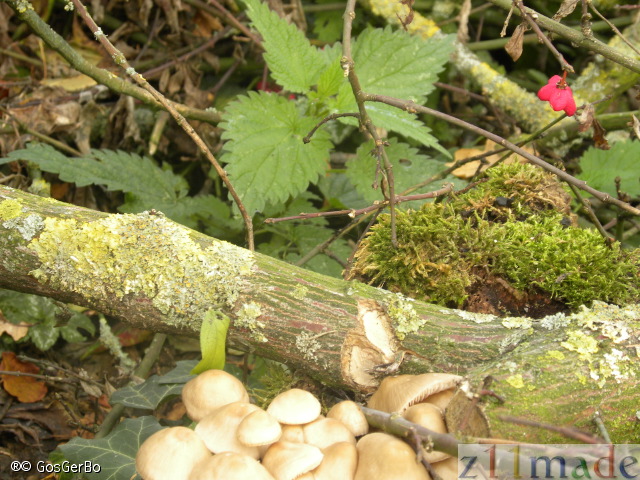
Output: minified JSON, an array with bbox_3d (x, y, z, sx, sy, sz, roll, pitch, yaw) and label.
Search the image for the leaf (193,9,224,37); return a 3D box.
[{"bbox_3d":[-0.055,-0.106,1.920,0.015,0.014,0.008,0,25,0],"label":"leaf"}]

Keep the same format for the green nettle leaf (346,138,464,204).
[{"bbox_3d":[0.038,-0.031,1.780,0.056,0.012,0.042,16,48,16],"label":"green nettle leaf"}]

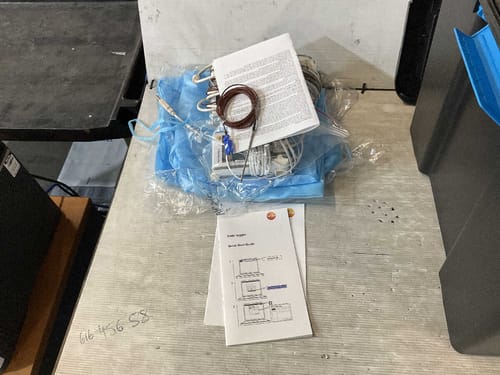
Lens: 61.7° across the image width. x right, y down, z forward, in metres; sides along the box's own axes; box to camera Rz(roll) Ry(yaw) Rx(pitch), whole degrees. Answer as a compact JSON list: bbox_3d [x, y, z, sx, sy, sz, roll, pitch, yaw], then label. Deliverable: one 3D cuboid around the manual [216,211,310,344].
[{"bbox_3d":[0.016,0.124,0.624,0.115,0.007,0.210,-6,51,-2],"label":"manual"}]

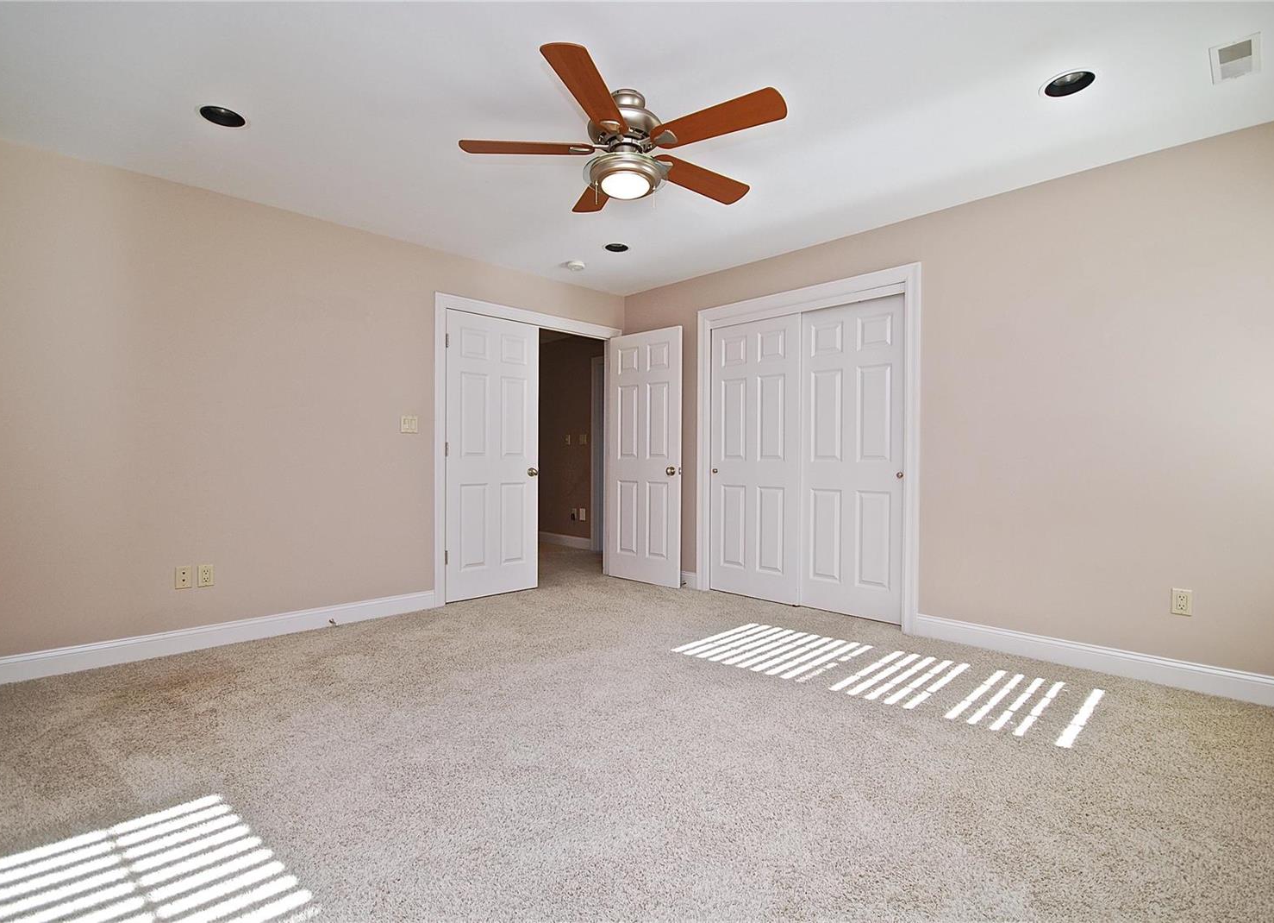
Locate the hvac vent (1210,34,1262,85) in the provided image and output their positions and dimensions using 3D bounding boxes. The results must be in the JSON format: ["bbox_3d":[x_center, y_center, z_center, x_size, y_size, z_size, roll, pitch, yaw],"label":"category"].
[{"bbox_3d":[2.109,-1.413,2.026,0.280,0.020,0.125,-1,1,-44],"label":"hvac vent"}]

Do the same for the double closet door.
[{"bbox_3d":[1.120,-0.013,4.040,0.080,2.030,1.480,-1,1,-44],"label":"double closet door"}]

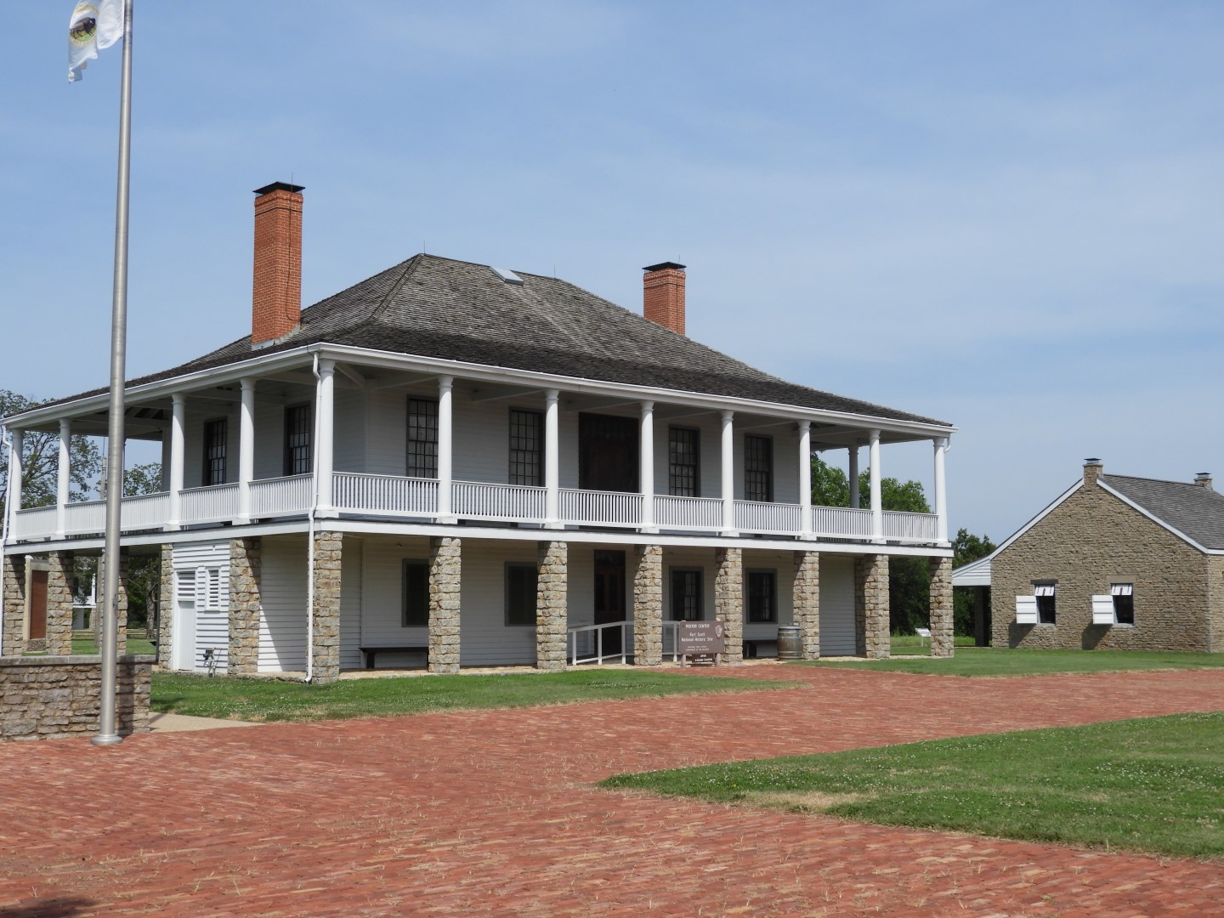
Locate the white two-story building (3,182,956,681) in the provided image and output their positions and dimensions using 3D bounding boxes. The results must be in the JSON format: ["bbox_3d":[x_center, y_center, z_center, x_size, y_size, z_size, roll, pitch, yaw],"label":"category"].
[{"bbox_3d":[-3.366,-0.496,44.330,21.063,12.200,16.225,5,-8,-42],"label":"white two-story building"}]

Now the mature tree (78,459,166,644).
[{"bbox_3d":[-24.922,4.634,86.438,8.000,10.200,8.000,2,-6,-16],"label":"mature tree"}]

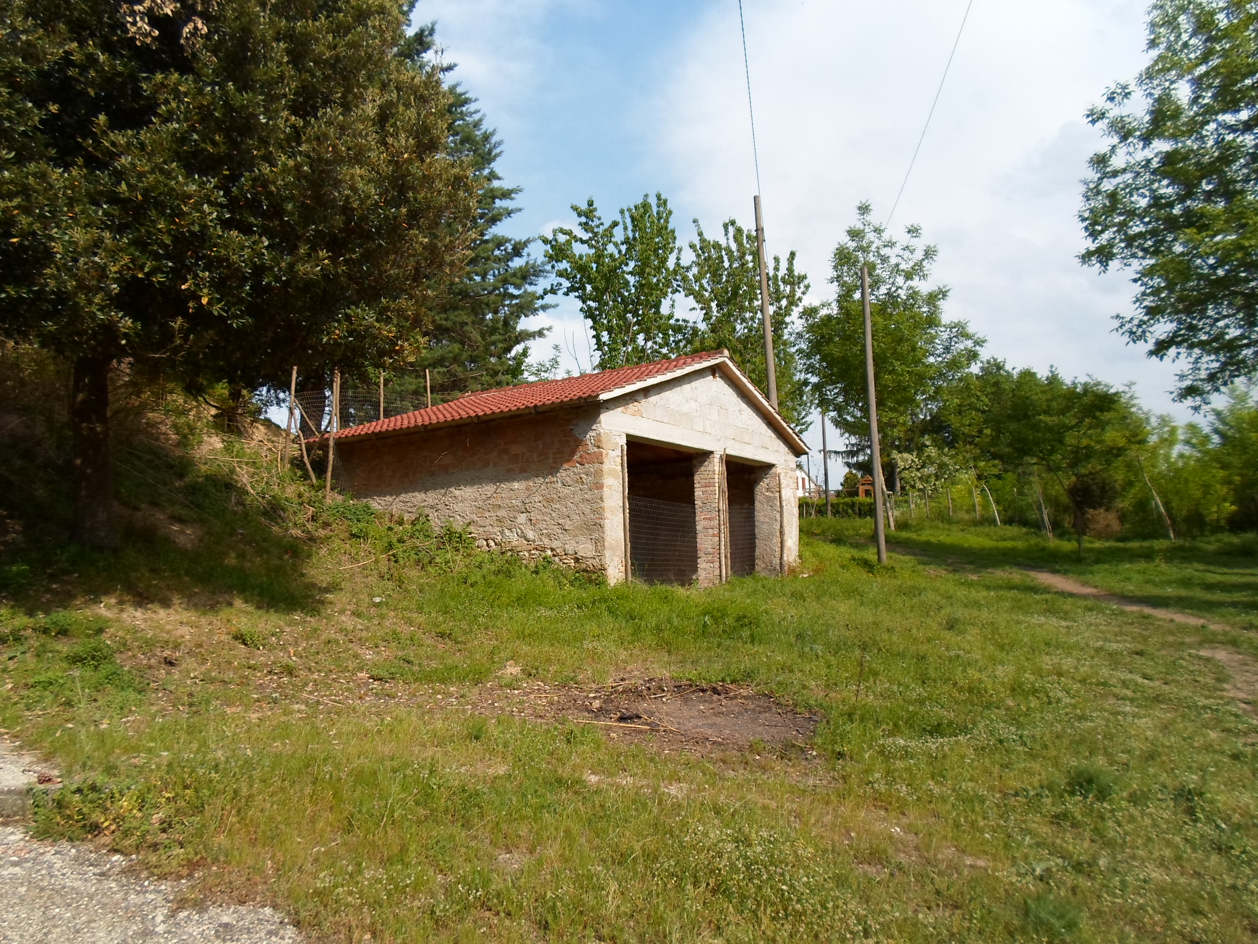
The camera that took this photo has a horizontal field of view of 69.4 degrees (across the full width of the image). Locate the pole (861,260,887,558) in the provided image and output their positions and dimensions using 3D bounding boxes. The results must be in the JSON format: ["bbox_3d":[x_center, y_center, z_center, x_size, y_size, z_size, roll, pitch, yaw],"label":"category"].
[{"bbox_3d":[5.482,-1.349,20.364,0.190,6.828,0.190,-2,-6,0],"label":"pole"}]

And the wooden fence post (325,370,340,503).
[{"bbox_3d":[-4.584,-0.599,14.008,0.075,2.007,0.075,1,-6,0],"label":"wooden fence post"}]

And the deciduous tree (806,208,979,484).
[{"bbox_3d":[7.294,-3.072,26.546,5.100,9.951,5.000,-2,-6,0],"label":"deciduous tree"}]

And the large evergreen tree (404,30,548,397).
[{"bbox_3d":[-5.476,-6.214,22.303,6.300,14.643,6.300,-2,-6,0],"label":"large evergreen tree"}]

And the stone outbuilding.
[{"bbox_3d":[-0.854,0.101,16.665,5.945,3.863,7.748,-6,-7,31],"label":"stone outbuilding"}]

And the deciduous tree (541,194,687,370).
[{"bbox_3d":[-0.427,-2.927,22.964,3.600,8.466,3.400,-2,-6,0],"label":"deciduous tree"}]

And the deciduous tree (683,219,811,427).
[{"bbox_3d":[3.027,-2.517,23.248,3.200,8.171,3.200,-2,-6,0],"label":"deciduous tree"}]

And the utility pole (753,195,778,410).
[{"bbox_3d":[3.275,-2.459,20.929,0.200,8.113,0.200,-4,-6,0],"label":"utility pole"}]

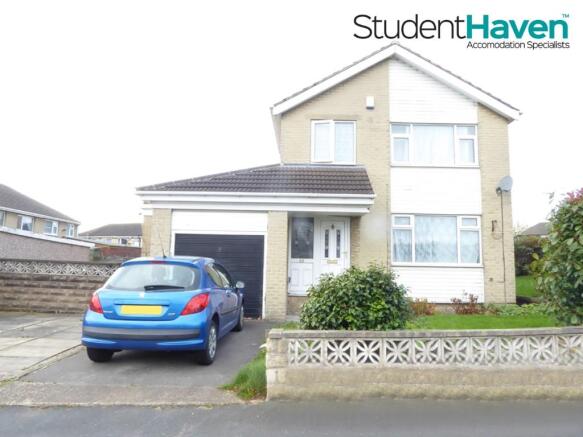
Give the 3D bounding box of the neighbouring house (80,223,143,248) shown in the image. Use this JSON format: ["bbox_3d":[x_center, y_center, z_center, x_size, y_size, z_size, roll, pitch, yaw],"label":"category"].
[{"bbox_3d":[-24.636,4.346,62.303,12.000,6.930,8.000,1,-7,1],"label":"neighbouring house"}]

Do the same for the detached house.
[{"bbox_3d":[1.340,-0.838,14.055,9.750,7.500,9.250,1,-7,1],"label":"detached house"}]

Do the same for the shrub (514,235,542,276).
[{"bbox_3d":[11.584,1.815,19.752,2.200,2.020,1.800,1,-7,1],"label":"shrub"}]

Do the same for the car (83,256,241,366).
[{"bbox_3d":[-1.831,1.430,7.063,1.770,1.470,4.020,1,-5,2],"label":"car"}]

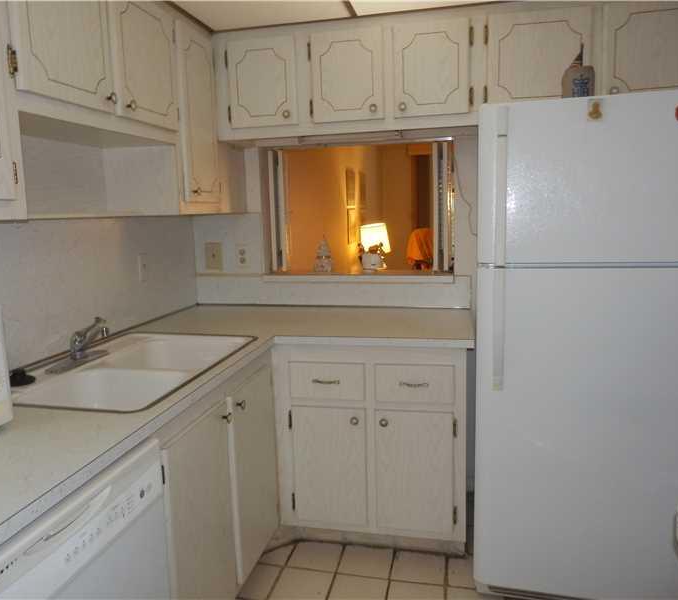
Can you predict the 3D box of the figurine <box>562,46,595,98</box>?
[{"bbox_3d":[0.772,-0.721,1.788,0.101,0.191,0.101,1,9,13],"label":"figurine"}]

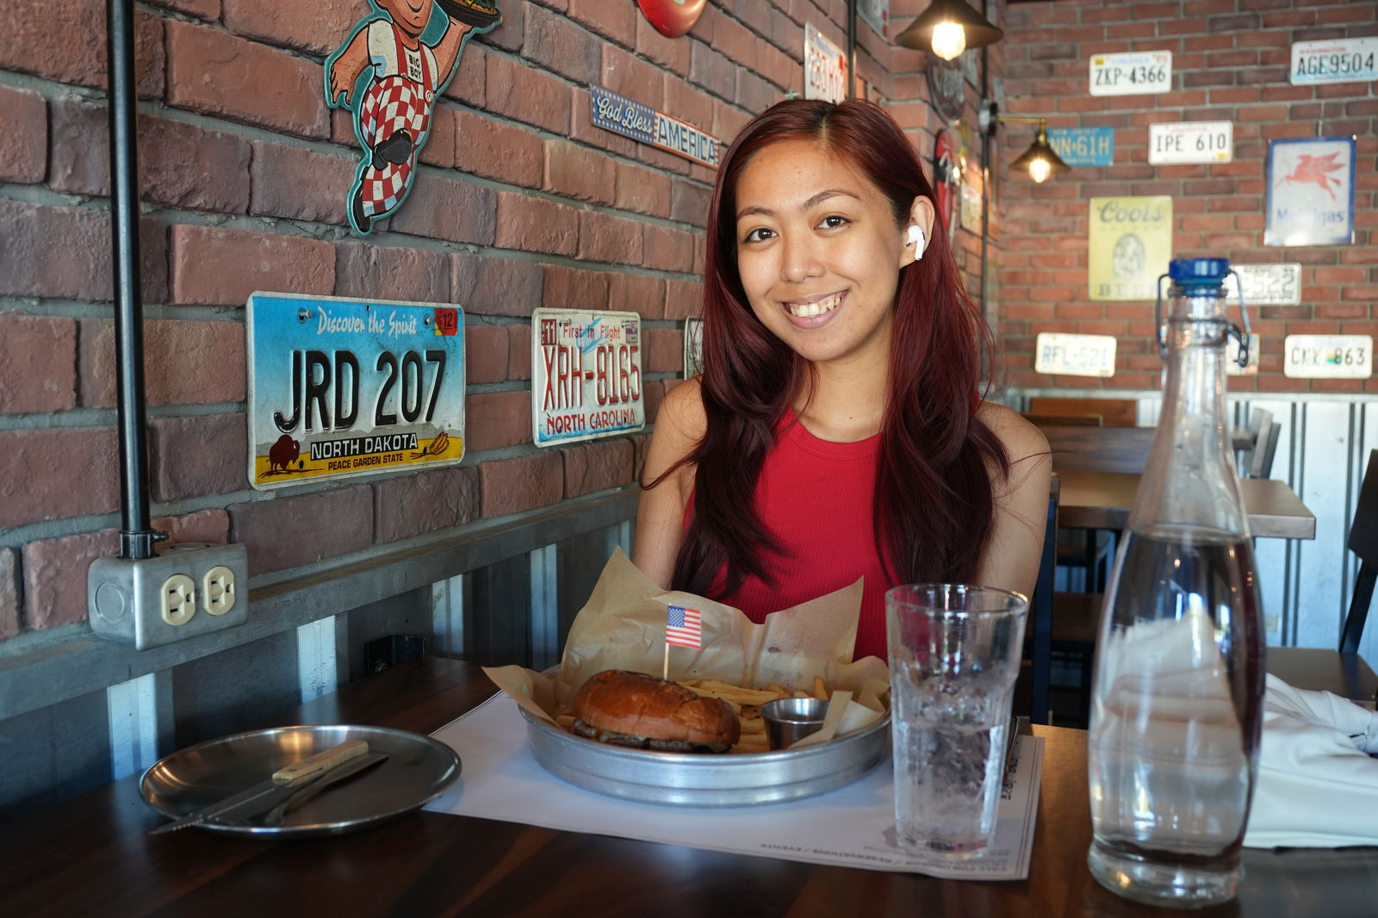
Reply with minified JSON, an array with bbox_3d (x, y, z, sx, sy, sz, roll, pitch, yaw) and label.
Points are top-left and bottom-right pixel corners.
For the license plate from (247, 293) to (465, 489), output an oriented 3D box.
[{"bbox_3d":[-0.274,-0.061,1.052,0.010,0.153,0.305,2,5,22],"label":"license plate"}]

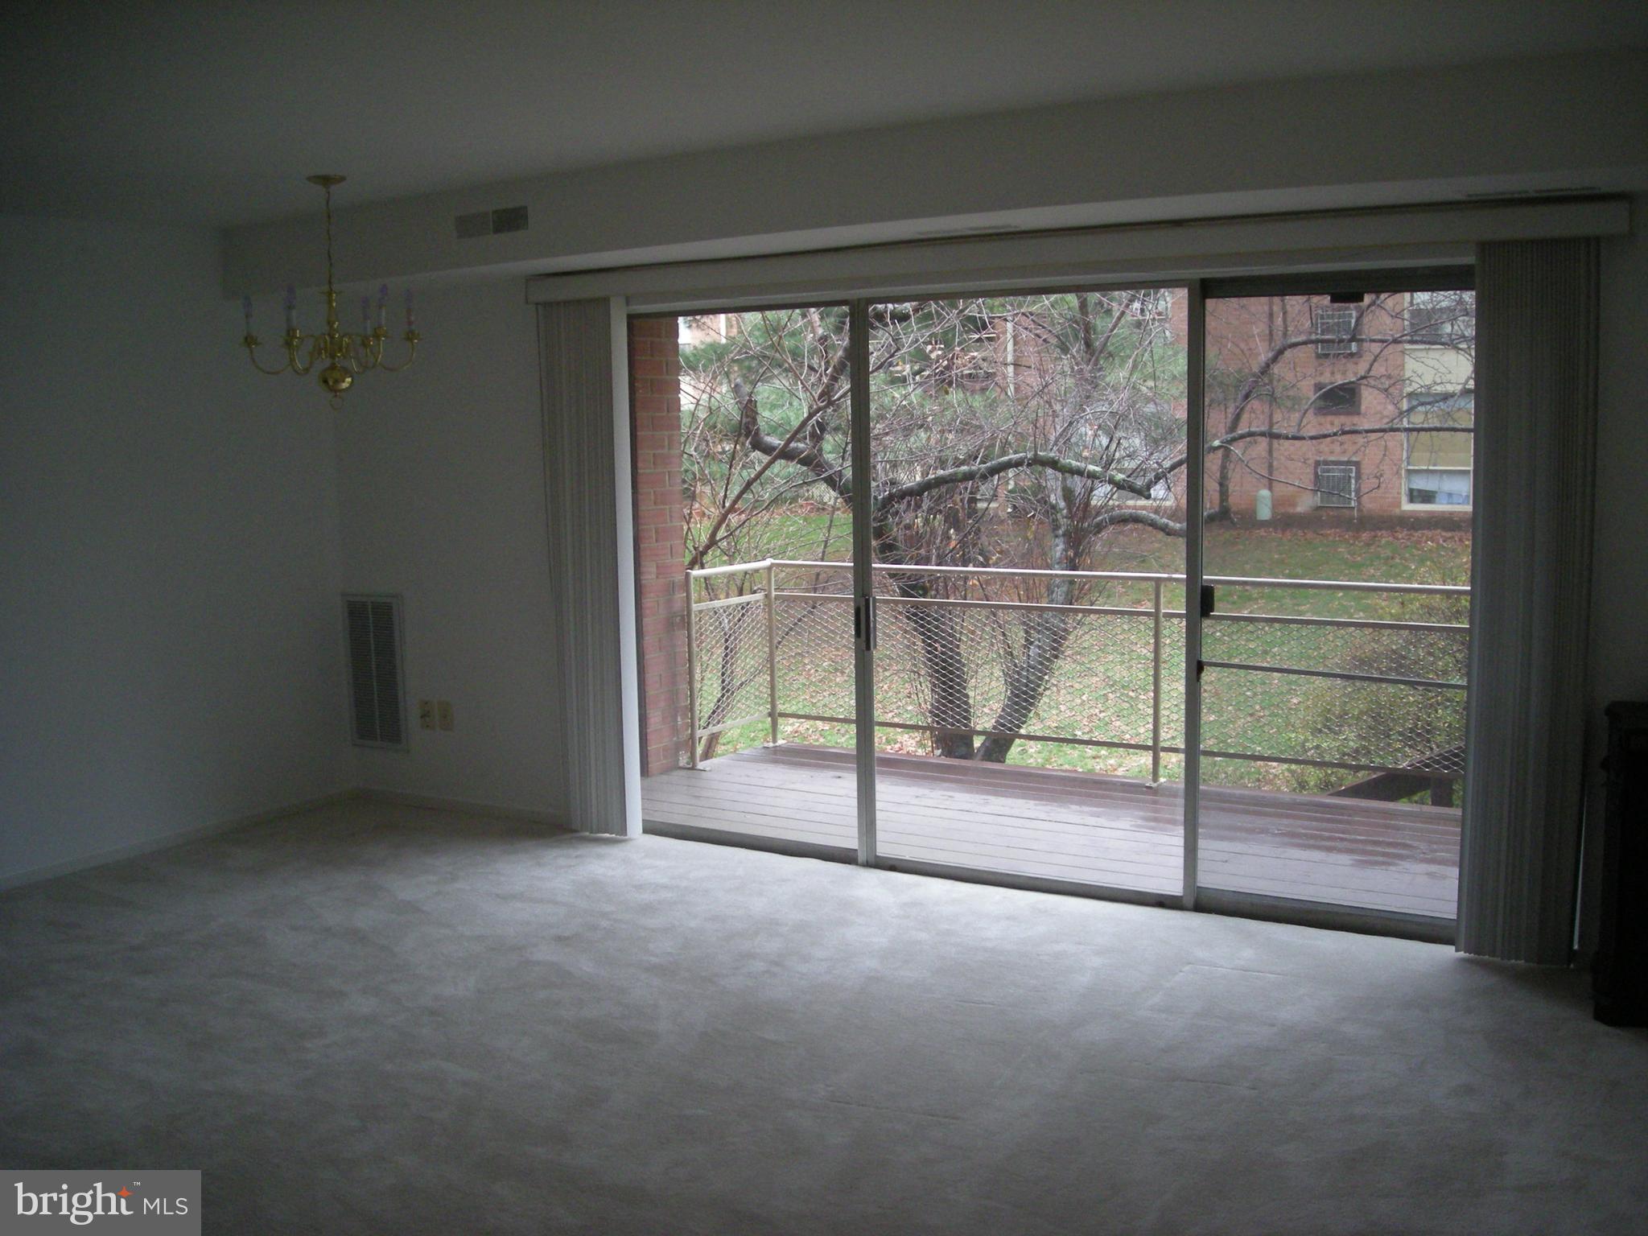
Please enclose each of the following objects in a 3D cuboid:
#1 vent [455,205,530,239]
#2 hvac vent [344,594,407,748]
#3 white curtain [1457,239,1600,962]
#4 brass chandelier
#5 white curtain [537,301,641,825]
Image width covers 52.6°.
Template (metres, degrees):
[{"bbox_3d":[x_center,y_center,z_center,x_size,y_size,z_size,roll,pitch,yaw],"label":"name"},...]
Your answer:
[{"bbox_3d":[-1.126,-1.337,5.641,0.320,0.083,0.025,3,8,31],"label":"vent"},{"bbox_3d":[-1.922,0.227,7.136,0.345,0.660,0.025,3,8,31],"label":"hvac vent"},{"bbox_3d":[1.961,-0.047,4.655,0.300,2.030,0.100,3,8,31],"label":"white curtain"},{"bbox_3d":[-1.629,-1.080,5.475,0.570,0.745,0.570,3,8,31],"label":"brass chandelier"},{"bbox_3d":[-0.894,-0.187,6.372,0.335,2.050,0.100,3,8,31],"label":"white curtain"}]

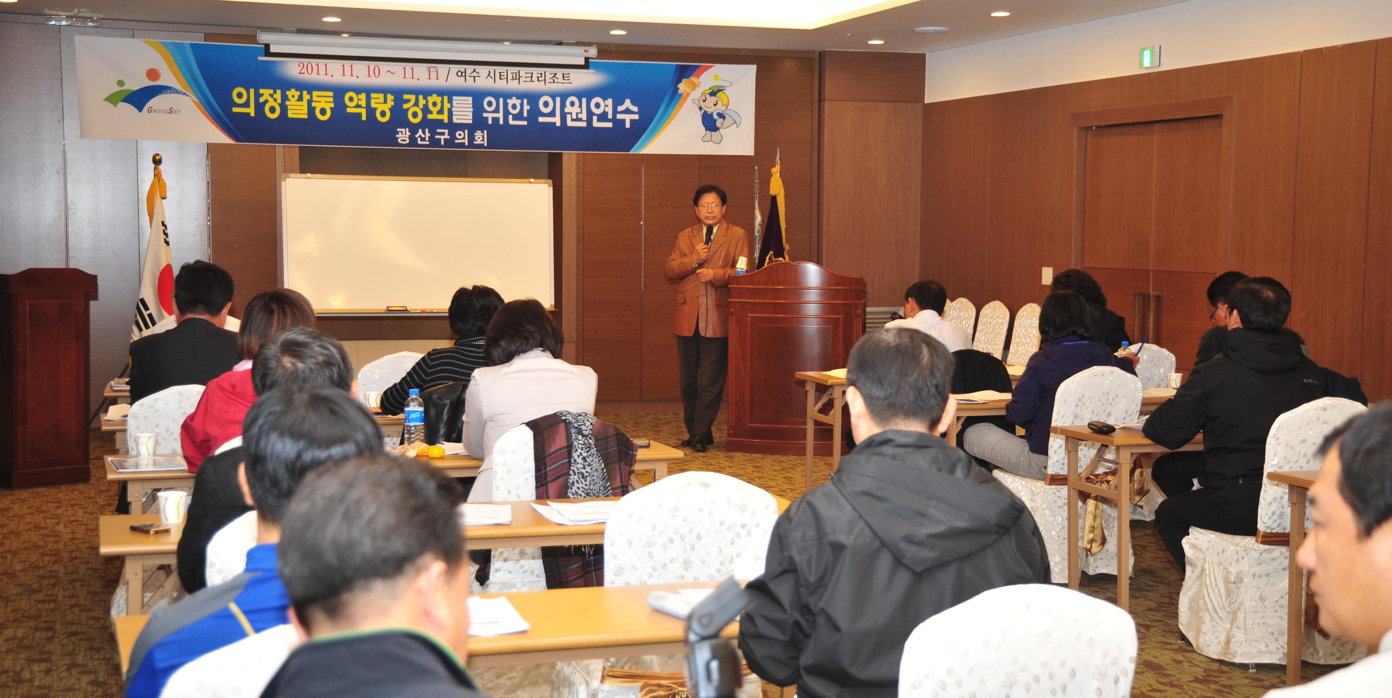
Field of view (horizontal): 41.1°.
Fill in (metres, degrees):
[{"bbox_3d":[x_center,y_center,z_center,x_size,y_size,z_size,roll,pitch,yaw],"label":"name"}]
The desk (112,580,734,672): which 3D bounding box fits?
[{"bbox_3d":[-0.154,0.857,3.546,1.800,0.720,0.450,-1,4,-18],"label":"desk"}]

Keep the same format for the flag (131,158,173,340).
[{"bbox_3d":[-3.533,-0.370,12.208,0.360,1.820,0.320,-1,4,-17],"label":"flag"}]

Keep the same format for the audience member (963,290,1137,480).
[{"bbox_3d":[1.464,0.348,7.775,0.510,1.200,0.820,-1,4,-23],"label":"audience member"}]

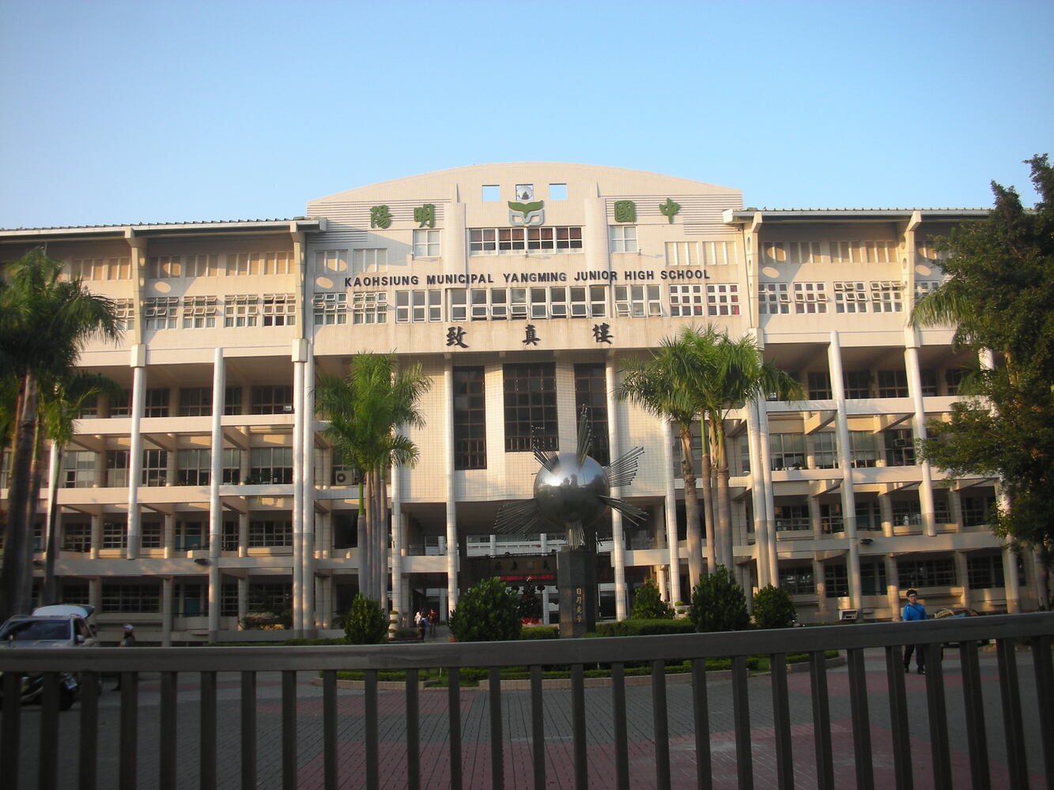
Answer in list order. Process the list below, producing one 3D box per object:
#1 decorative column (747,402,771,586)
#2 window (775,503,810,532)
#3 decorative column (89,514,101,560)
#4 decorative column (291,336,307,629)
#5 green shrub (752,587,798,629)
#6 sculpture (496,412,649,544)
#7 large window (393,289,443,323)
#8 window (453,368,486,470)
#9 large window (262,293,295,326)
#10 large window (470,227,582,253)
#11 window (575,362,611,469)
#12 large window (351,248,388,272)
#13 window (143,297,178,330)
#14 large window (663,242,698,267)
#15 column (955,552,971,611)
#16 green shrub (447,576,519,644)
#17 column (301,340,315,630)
[{"bbox_3d":[12.355,4.526,56.667,0.550,15.740,0.650,-1,-11,-2],"label":"decorative column"},{"bbox_3d":[16.279,7.523,65.331,2.293,1.783,0.150,-1,-11,-2],"label":"window"},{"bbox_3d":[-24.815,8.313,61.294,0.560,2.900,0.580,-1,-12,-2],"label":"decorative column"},{"bbox_3d":[-11.934,4.794,56.019,0.720,16.023,0.750,-1,-11,-2],"label":"decorative column"},{"bbox_3d":[6.733,5.861,29.000,1.220,1.360,1.220,-1,-11,-2],"label":"green shrub"},{"bbox_3d":[1.096,2.059,26.508,3.600,3.350,3.200,-1,-11,-2],"label":"sculpture"},{"bbox_3d":[-5.954,-4.891,58.605,2.618,1.844,0.200,-1,-13,-2],"label":"large window"},{"bbox_3d":[-3.102,1.278,58.013,1.720,5.750,0.220,-1,-12,-2],"label":"window"},{"bbox_3d":[-13.604,-4.638,58.439,1.834,1.825,0.200,-1,-11,-2],"label":"large window"},{"bbox_3d":[-0.071,-8.895,61.470,6.464,1.521,0.200,-1,-11,-2],"label":"large window"},{"bbox_3d":[3.679,1.111,59.898,1.948,5.899,0.200,-1,-13,-2],"label":"window"},{"bbox_3d":[-8.667,-7.439,58.962,1.952,1.373,0.150,-1,-11,-2],"label":"large window"},{"bbox_3d":[-19.827,-4.439,57.734,1.870,1.840,0.200,-1,-12,-2],"label":"window"},{"bbox_3d":[8.677,-7.930,59.957,1.863,1.405,0.200,-1,-11,-2],"label":"large window"},{"bbox_3d":[26.281,11.240,63.987,0.650,3.506,0.650,-1,-11,-2],"label":"column"},{"bbox_3d":[-1.212,6.349,30.325,2.072,2.364,2.072,-1,-11,-2],"label":"green shrub"},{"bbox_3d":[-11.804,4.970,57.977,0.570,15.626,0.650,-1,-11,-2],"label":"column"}]

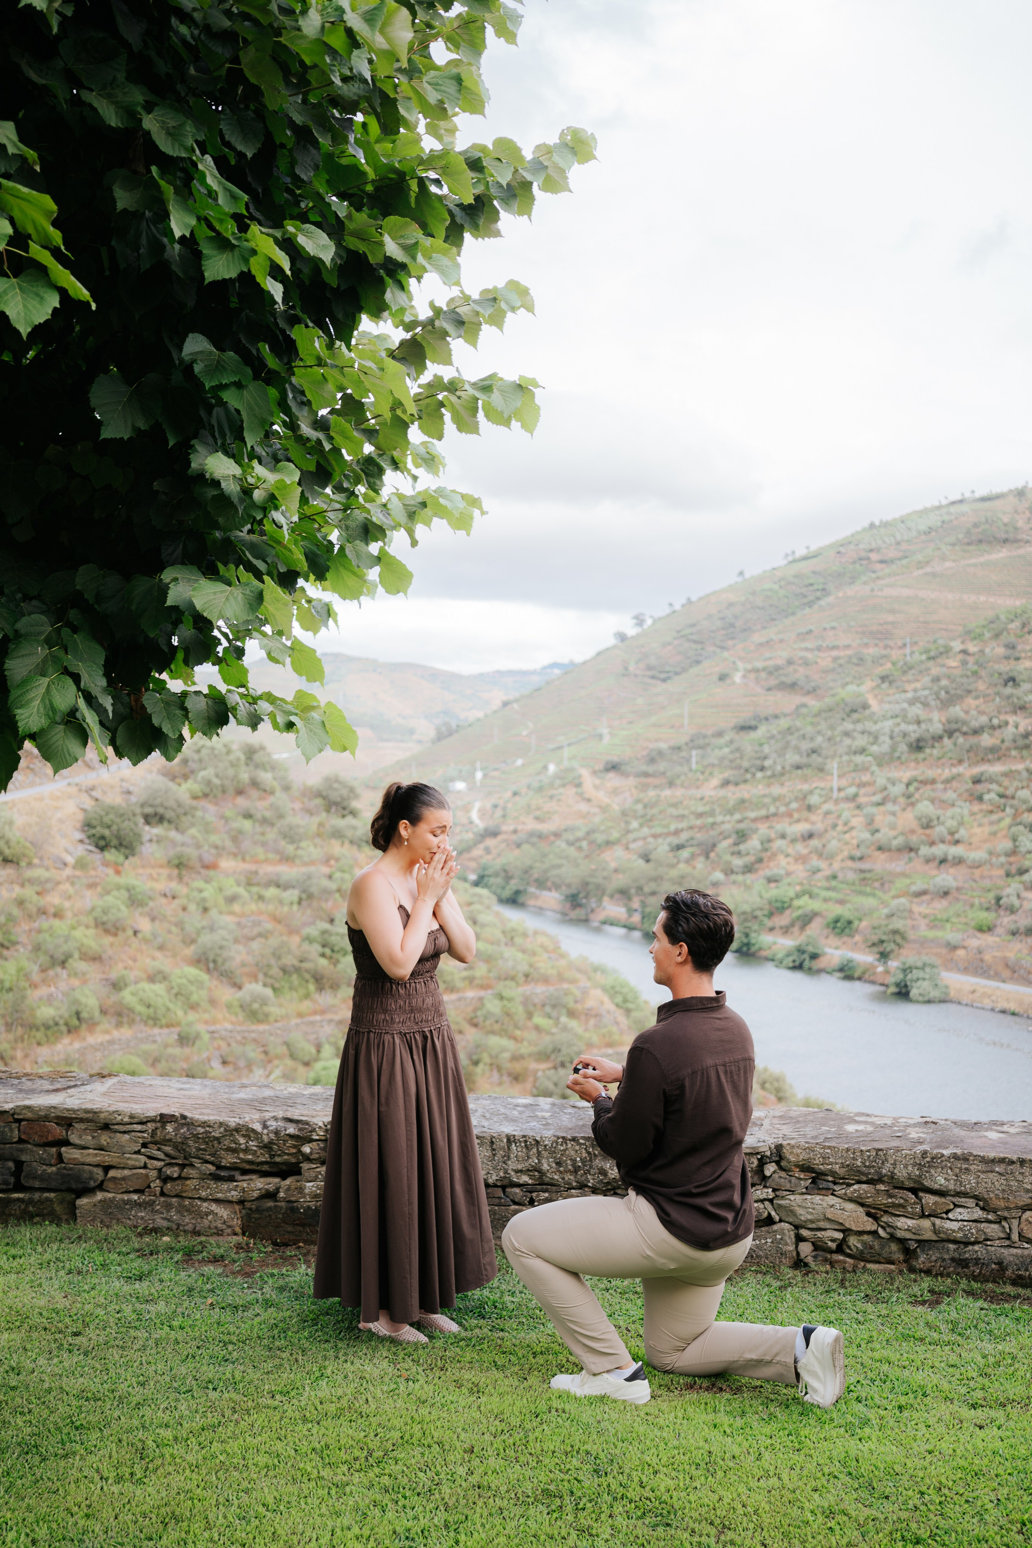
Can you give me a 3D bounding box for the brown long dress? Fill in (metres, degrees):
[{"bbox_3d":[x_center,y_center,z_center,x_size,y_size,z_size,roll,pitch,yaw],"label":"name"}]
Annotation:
[{"bbox_3d":[-0.333,0.980,4.480,0.480,1.180,0.500,0,1,37],"label":"brown long dress"}]

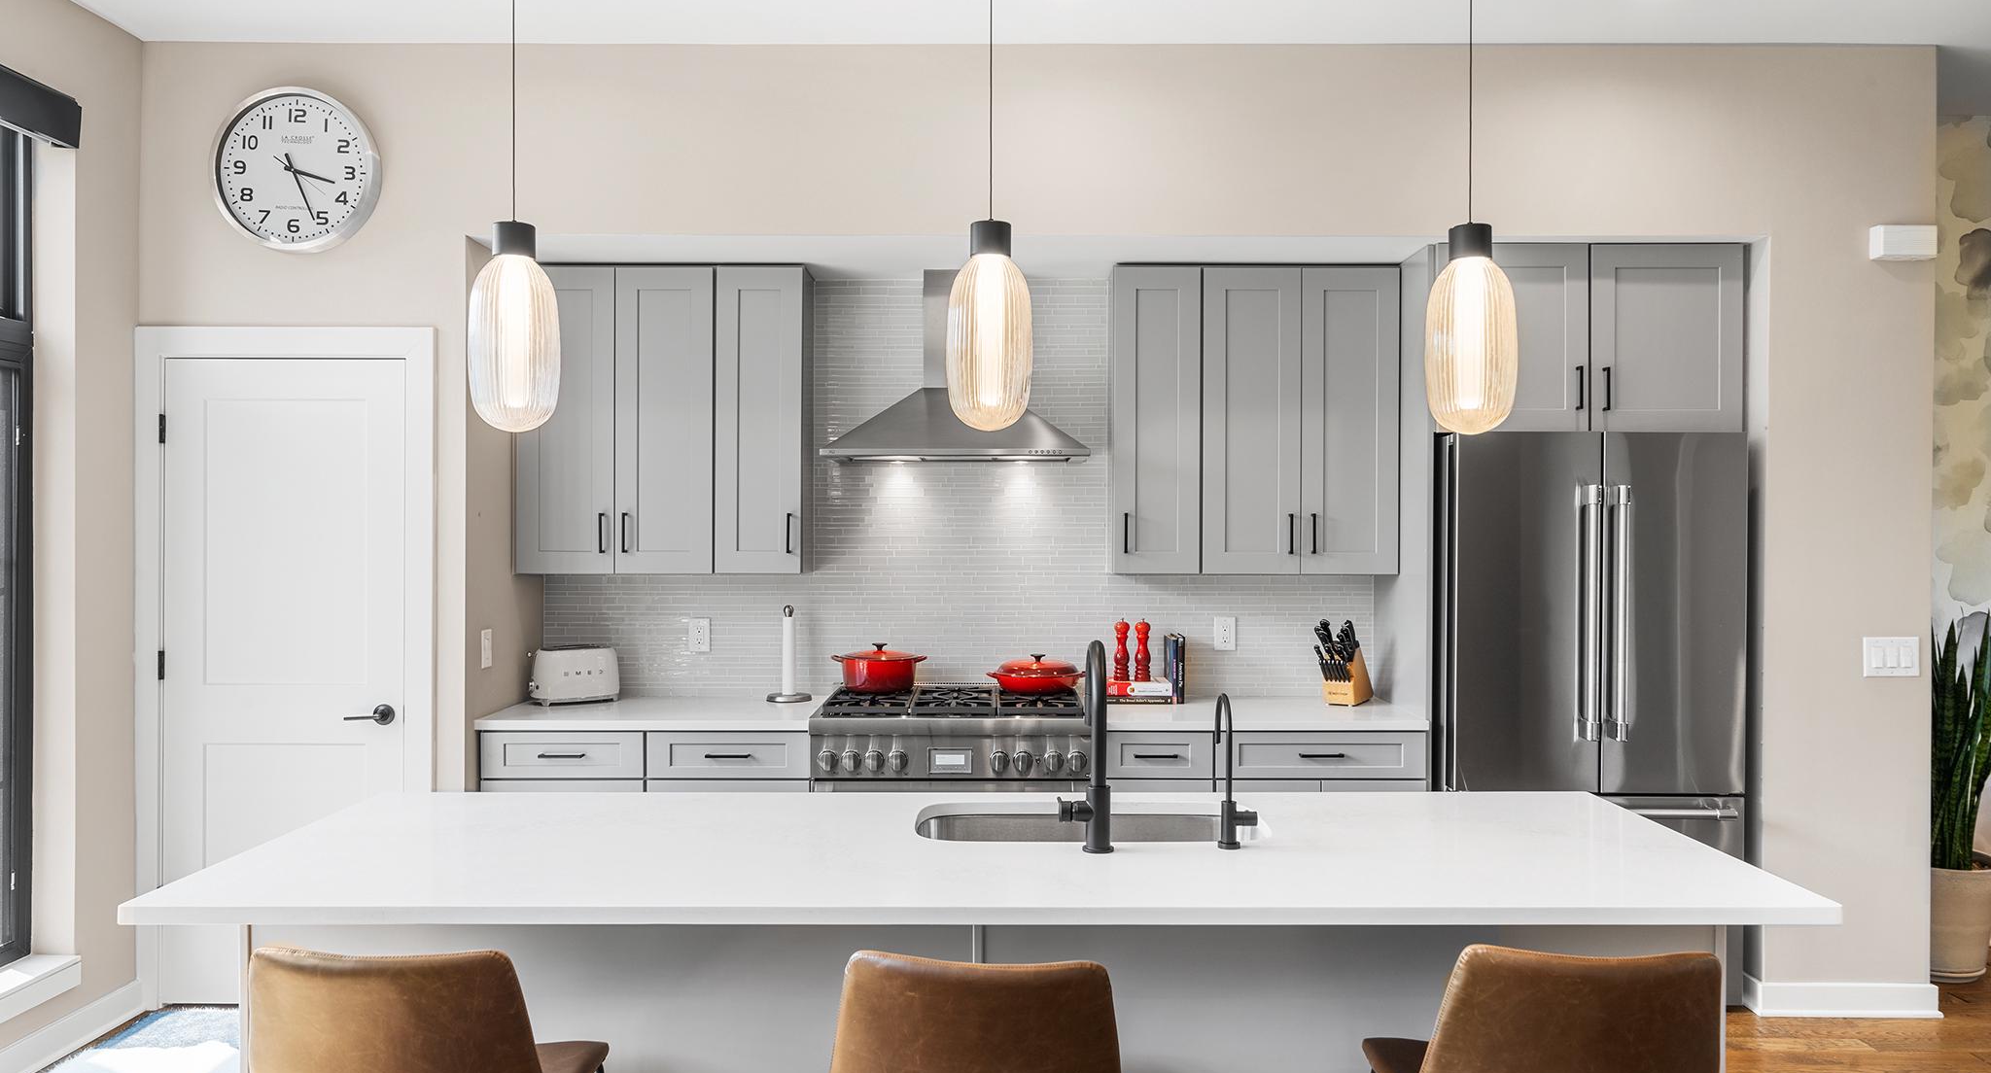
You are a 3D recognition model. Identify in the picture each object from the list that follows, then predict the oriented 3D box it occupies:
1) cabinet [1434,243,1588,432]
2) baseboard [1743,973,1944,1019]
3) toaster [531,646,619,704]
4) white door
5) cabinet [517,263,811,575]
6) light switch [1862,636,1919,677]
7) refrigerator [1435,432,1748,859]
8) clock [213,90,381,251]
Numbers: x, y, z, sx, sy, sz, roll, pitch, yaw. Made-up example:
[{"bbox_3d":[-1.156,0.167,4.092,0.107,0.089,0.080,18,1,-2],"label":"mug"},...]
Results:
[{"bbox_3d":[1.672,-0.642,4.600,0.505,0.607,0.610,0,0,0],"label":"cabinet"},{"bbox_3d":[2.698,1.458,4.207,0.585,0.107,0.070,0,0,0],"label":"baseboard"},{"bbox_3d":[-1.504,0.493,4.778,0.310,0.200,0.195,0,0,-30],"label":"toaster"},{"bbox_3d":[-2.270,0.466,4.267,0.770,2.050,0.050,0,0,0],"label":"white door"},{"bbox_3d":[-1.157,-0.406,4.765,0.990,1.066,0.345,0,0,0],"label":"cabinet"},{"bbox_3d":[2.842,0.381,4.205,0.168,0.124,0.012,0,0,0],"label":"light switch"},{"bbox_3d":[1.901,0.594,4.471,0.910,1.830,0.780,0,0,0],"label":"refrigerator"},{"bbox_3d":[-2.194,-1.150,4.160,0.503,0.503,0.052,0,0,0],"label":"clock"}]

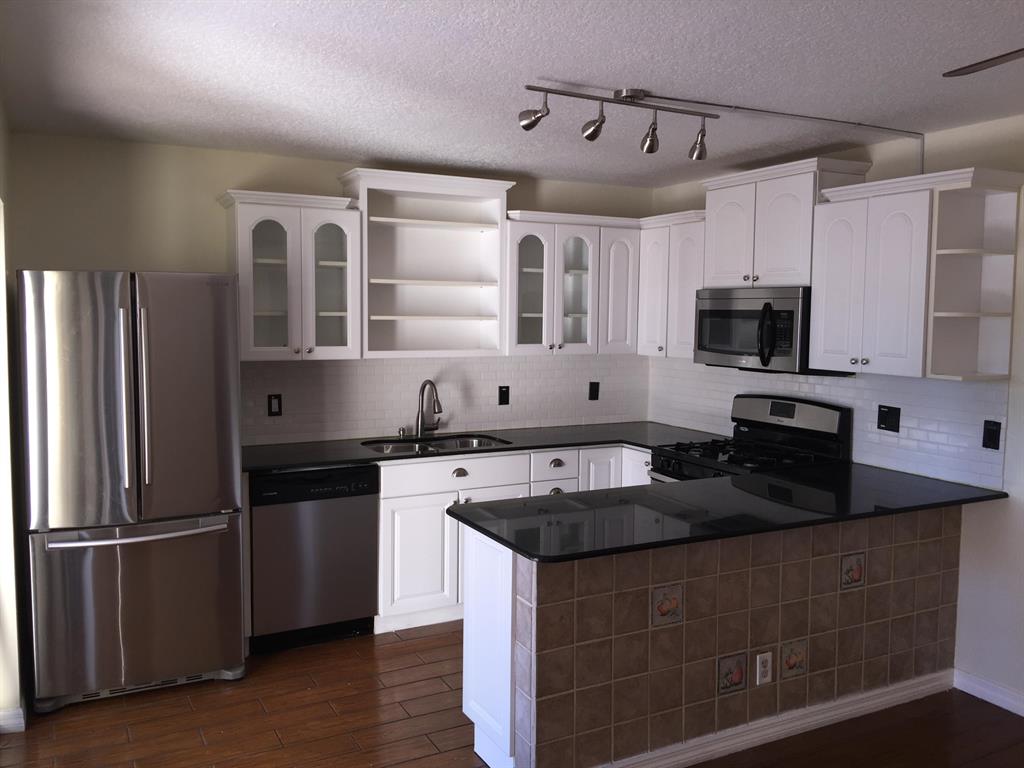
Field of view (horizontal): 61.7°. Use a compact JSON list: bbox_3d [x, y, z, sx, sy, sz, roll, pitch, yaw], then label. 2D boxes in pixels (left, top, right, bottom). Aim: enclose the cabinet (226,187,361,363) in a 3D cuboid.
[{"bbox_3d":[-1.123,-0.530,4.363,0.643,0.804,0.367,-2,5,-27],"label":"cabinet"}]

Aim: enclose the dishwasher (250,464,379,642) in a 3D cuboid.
[{"bbox_3d":[-1.071,0.814,4.395,0.612,0.870,0.615,-2,5,-27],"label":"dishwasher"}]

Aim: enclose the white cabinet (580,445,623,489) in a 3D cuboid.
[{"bbox_3d":[0.363,0.772,5.145,0.295,0.880,0.610,-2,5,-27],"label":"white cabinet"}]

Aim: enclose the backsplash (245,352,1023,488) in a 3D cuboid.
[{"bbox_3d":[0.281,0.155,4.022,2.690,0.455,2.467,-2,5,-27],"label":"backsplash"}]

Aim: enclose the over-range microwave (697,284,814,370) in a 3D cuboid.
[{"bbox_3d":[1.327,-0.275,4.365,0.417,0.414,0.751,-2,5,-27],"label":"over-range microwave"}]

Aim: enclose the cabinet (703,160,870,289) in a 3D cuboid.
[{"bbox_3d":[1.369,-0.780,4.394,0.360,0.580,0.795,-2,5,-27],"label":"cabinet"}]

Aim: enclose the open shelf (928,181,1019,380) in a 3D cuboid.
[{"bbox_3d":[1.876,-0.416,3.480,0.315,0.802,0.175,-2,5,-27],"label":"open shelf"}]

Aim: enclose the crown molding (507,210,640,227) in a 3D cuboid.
[{"bbox_3d":[0.359,-0.935,4.932,0.862,0.060,0.077,-2,5,-27],"label":"crown molding"}]

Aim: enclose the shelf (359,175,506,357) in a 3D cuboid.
[{"bbox_3d":[-0.479,-0.632,4.769,0.855,0.958,0.325,-2,5,-27],"label":"shelf"}]

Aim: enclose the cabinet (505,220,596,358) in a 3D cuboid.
[{"bbox_3d":[0.171,-0.549,5.056,0.607,0.750,0.327,-2,5,-27],"label":"cabinet"}]

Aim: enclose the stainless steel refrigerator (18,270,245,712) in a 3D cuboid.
[{"bbox_3d":[-1.707,0.404,3.870,0.814,1.777,0.784,-2,5,-27],"label":"stainless steel refrigerator"}]

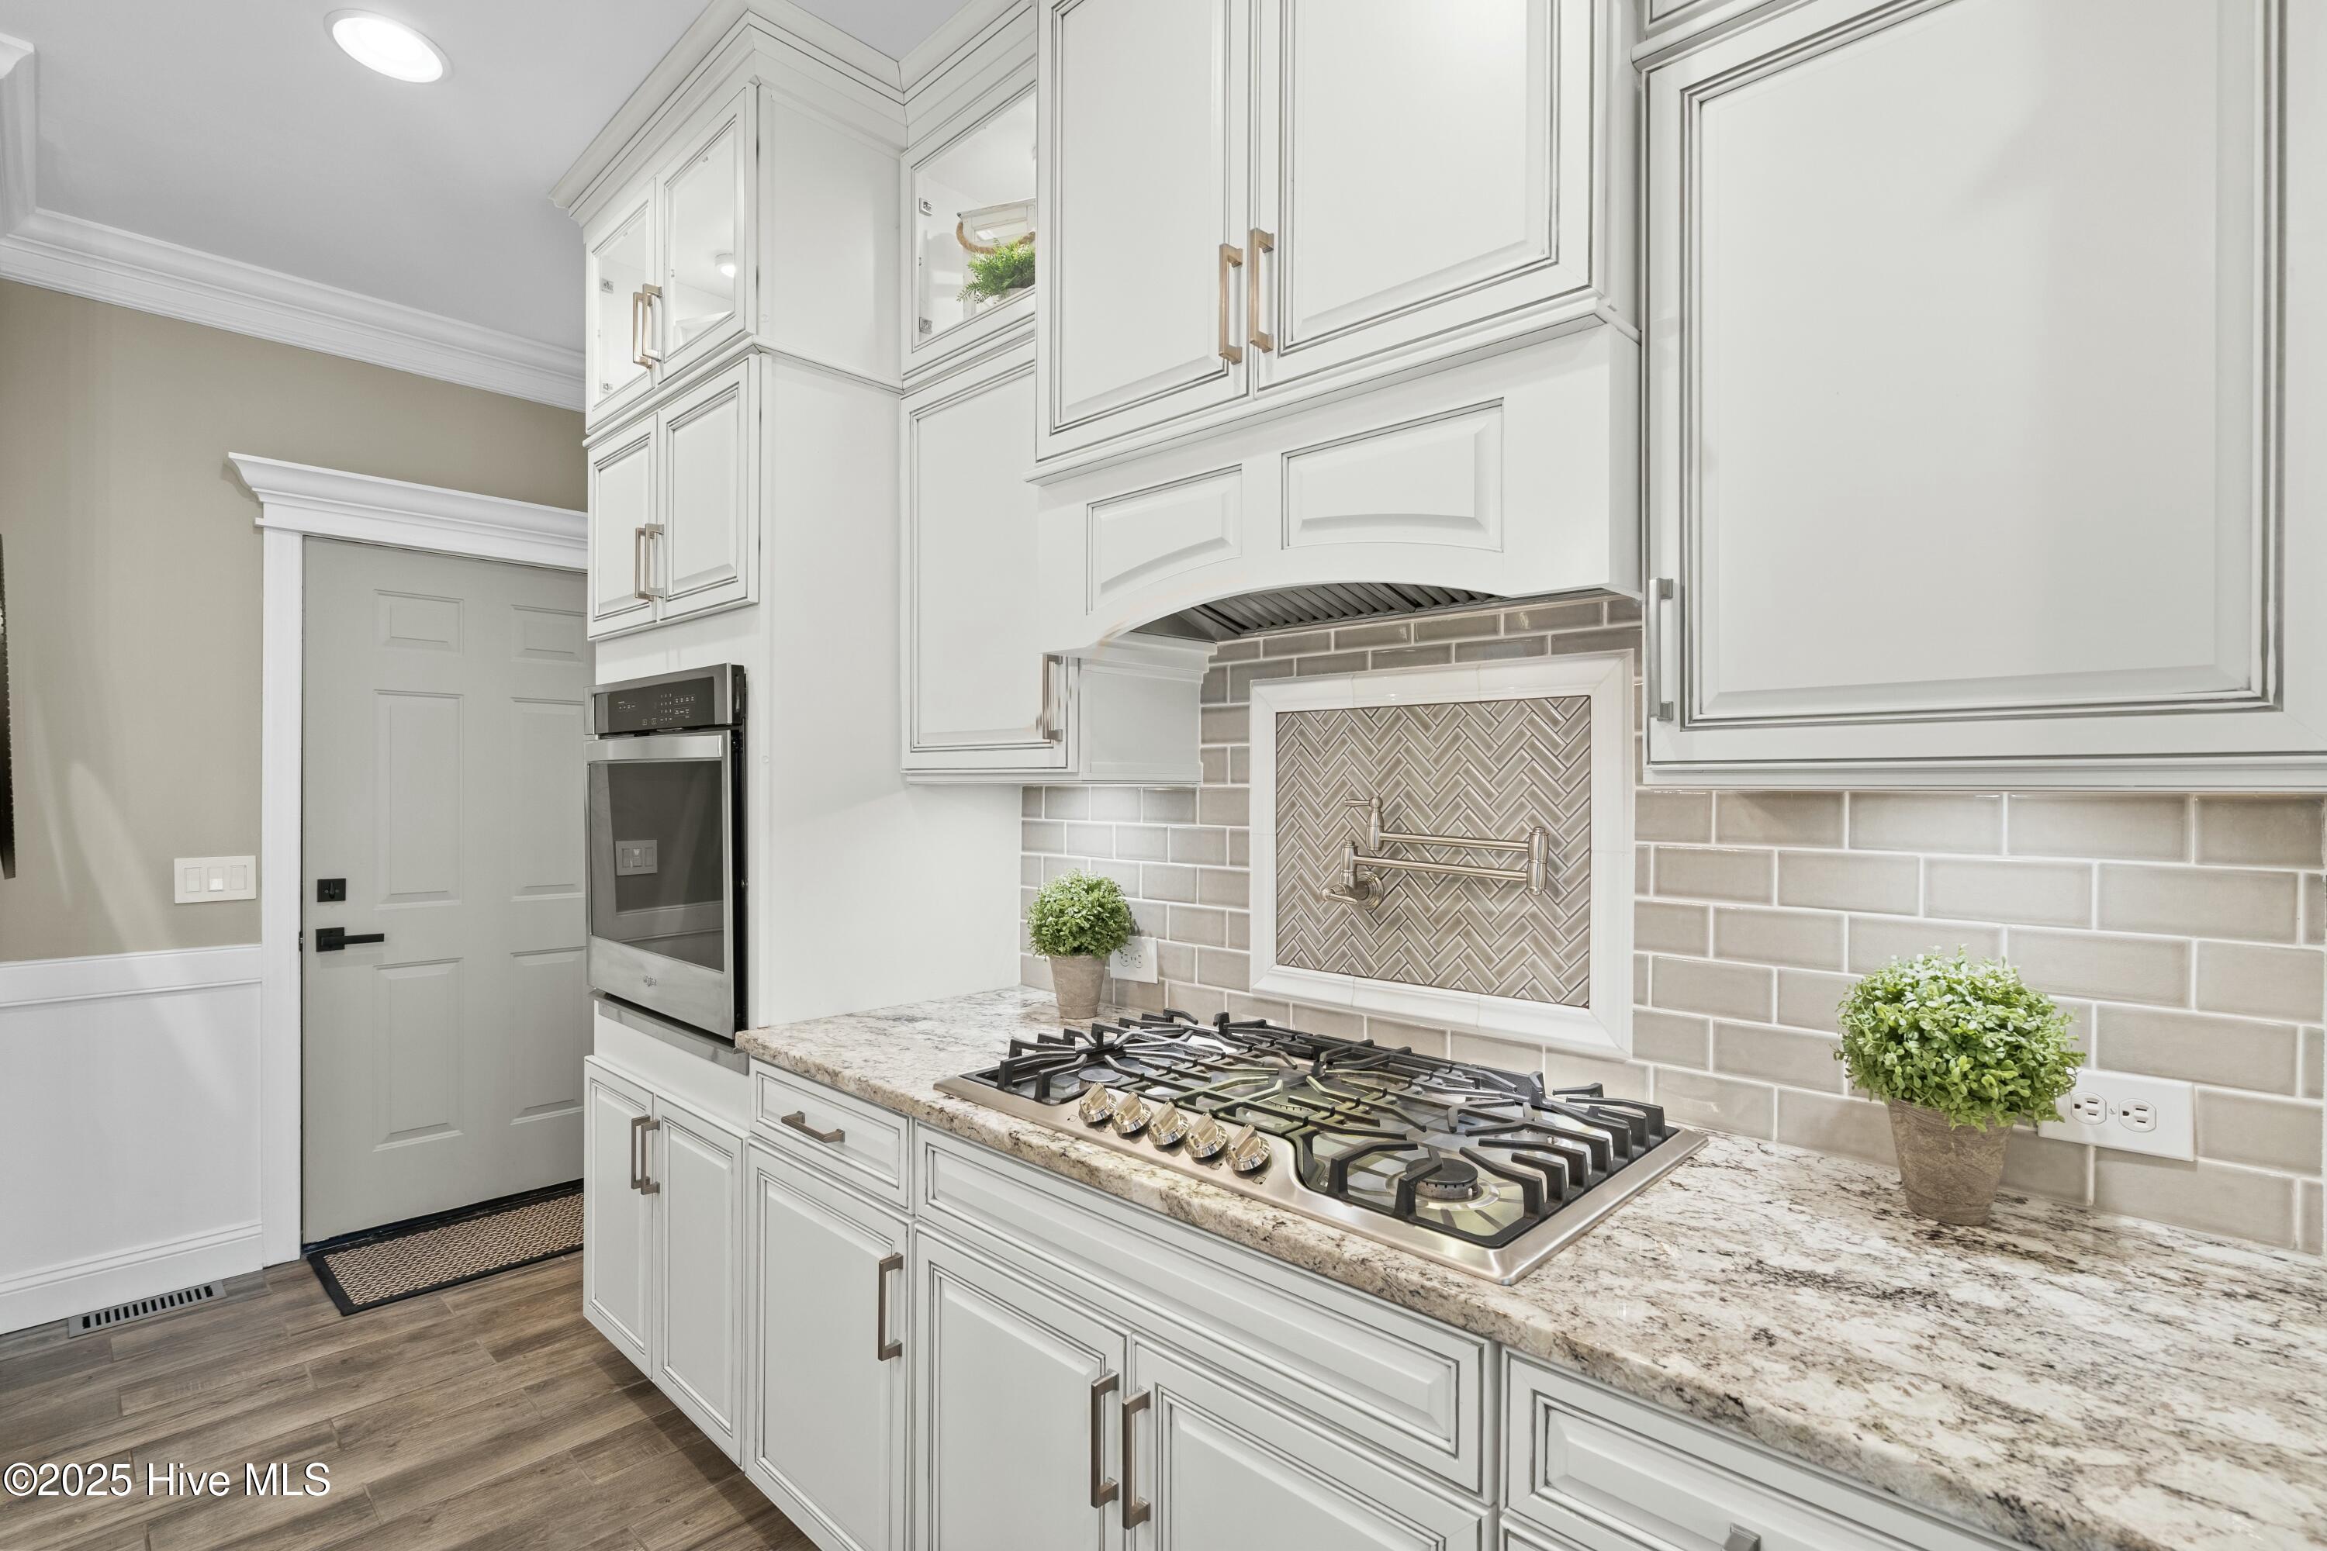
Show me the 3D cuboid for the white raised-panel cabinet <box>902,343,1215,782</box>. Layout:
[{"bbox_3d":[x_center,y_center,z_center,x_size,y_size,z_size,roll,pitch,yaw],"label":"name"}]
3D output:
[{"bbox_3d":[-0.238,-0.388,2.078,0.535,0.800,0.317,0,0,43],"label":"white raised-panel cabinet"}]

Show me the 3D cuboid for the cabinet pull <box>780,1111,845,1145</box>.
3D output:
[{"bbox_3d":[-0.580,0.581,1.711,0.145,0.012,0.034,0,0,43],"label":"cabinet pull"}]

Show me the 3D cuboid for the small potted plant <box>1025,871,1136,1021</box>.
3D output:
[{"bbox_3d":[-0.167,0.338,2.047,0.208,0.279,0.208,0,0,0],"label":"small potted plant"}]

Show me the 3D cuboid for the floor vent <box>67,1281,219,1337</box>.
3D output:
[{"bbox_3d":[-2.646,1.387,2.700,0.142,0.010,0.288,0,0,43],"label":"floor vent"}]

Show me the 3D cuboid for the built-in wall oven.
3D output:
[{"bbox_3d":[-0.888,0.154,2.385,0.760,0.717,0.615,0,0,43],"label":"built-in wall oven"}]

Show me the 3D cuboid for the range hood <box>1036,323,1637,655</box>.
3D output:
[{"bbox_3d":[0.269,-0.336,1.541,0.918,0.277,0.417,0,0,43],"label":"range hood"}]

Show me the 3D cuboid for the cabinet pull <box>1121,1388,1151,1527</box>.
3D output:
[{"bbox_3d":[-0.031,0.797,1.203,0.013,0.147,0.034,0,0,43],"label":"cabinet pull"}]

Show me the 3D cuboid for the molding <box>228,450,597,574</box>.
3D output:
[{"bbox_3d":[-2.168,-0.782,3.282,0.097,0.185,1.203,0,0,43],"label":"molding"}]

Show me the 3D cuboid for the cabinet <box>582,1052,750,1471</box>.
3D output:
[{"bbox_3d":[-0.873,0.983,2.413,0.840,0.620,0.605,0,0,43],"label":"cabinet"}]

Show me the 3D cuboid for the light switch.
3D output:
[{"bbox_3d":[-2.615,0.289,2.857,0.013,0.119,0.165,0,0,43],"label":"light switch"}]

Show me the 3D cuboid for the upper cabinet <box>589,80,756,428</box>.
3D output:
[{"bbox_3d":[-0.869,-1.049,2.425,0.860,0.485,0.605,0,0,43],"label":"upper cabinet"}]

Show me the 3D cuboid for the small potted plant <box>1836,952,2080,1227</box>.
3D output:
[{"bbox_3d":[0.860,0.335,1.119,0.210,0.277,0.210,0,0,43],"label":"small potted plant"}]

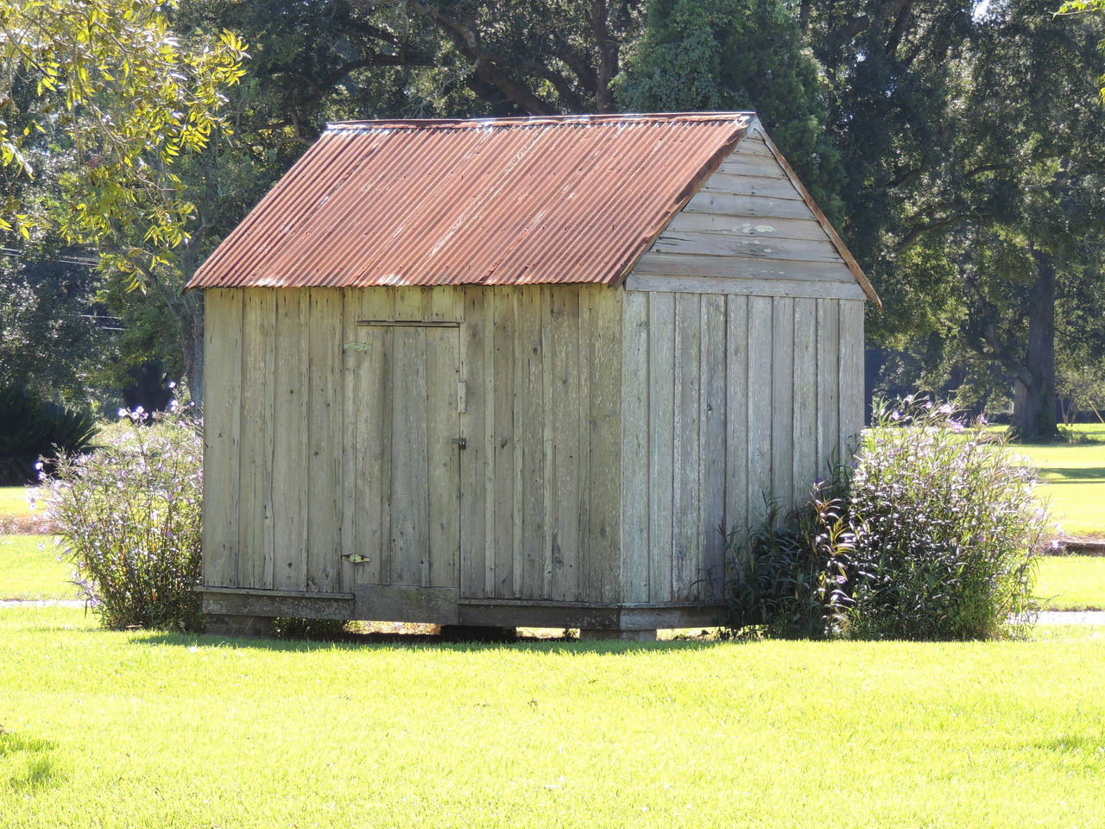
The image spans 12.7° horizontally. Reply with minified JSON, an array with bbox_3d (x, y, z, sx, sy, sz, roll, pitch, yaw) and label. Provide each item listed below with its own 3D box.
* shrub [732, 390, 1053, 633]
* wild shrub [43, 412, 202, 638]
[{"bbox_3d":[2.323,0.724,34.450,2.150,1.670,1.550,1,0,0],"label":"shrub"},{"bbox_3d":[-3.035,0.755,35.900,1.450,1.650,1.350,1,0,0],"label":"wild shrub"}]

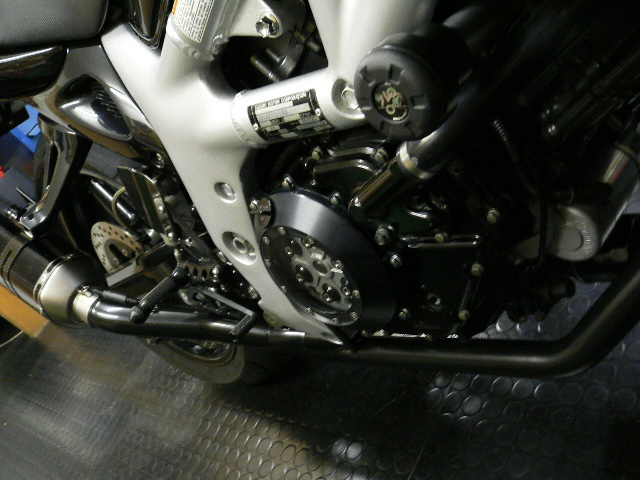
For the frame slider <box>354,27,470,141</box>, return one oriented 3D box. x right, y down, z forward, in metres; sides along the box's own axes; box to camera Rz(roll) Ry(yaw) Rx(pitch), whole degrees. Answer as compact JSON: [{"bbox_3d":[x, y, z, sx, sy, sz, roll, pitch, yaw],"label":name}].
[{"bbox_3d":[0.056,-0.094,0.381,0.060,0.060,0.055,-5,34,51],"label":"frame slider"}]

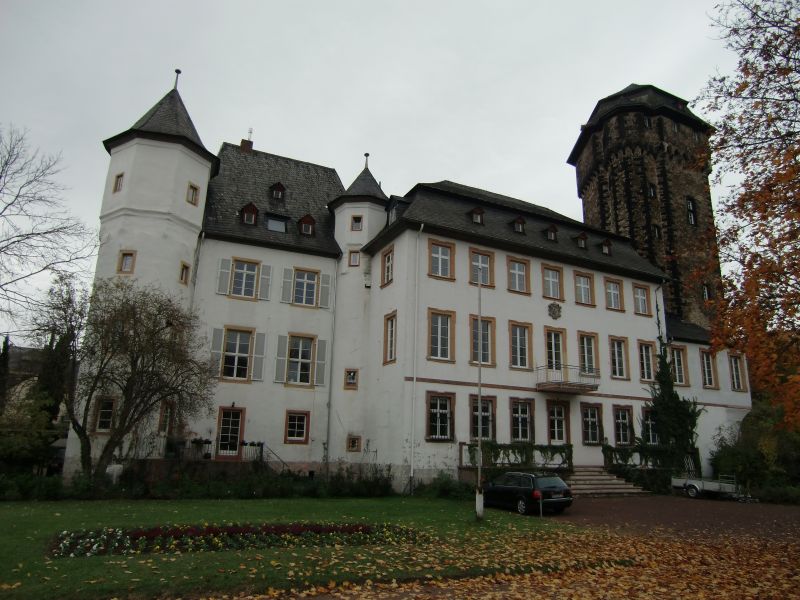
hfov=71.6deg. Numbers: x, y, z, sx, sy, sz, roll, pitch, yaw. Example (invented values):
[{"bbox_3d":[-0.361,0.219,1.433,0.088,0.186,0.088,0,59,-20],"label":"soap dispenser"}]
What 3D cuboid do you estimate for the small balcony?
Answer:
[{"bbox_3d":[8.877,4.301,29.730,2.750,1.220,1.500,9,-15,-25],"label":"small balcony"}]

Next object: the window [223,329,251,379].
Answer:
[{"bbox_3d":[-8.319,2.763,28.356,1.258,2.587,0.200,8,-15,-25],"label":"window"}]

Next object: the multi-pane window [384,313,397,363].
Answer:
[{"bbox_3d":[-0.508,2.009,29.613,0.200,2.500,1.280,9,-15,-25],"label":"multi-pane window"}]

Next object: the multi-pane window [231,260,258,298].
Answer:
[{"bbox_3d":[-8.712,-1.150,31.121,1.356,1.990,0.180,9,-16,-27],"label":"multi-pane window"}]

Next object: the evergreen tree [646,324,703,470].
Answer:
[{"bbox_3d":[16.235,5.756,32.672,2.900,8.300,2.500,9,-15,-25],"label":"evergreen tree"}]

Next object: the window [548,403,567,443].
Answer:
[{"bbox_3d":[8.704,6.768,30.650,1.157,2.075,0.180,9,-16,-27],"label":"window"}]

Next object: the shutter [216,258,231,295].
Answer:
[{"bbox_3d":[-10.447,-1.374,33.020,0.683,2.193,0.080,8,-16,-23],"label":"shutter"}]

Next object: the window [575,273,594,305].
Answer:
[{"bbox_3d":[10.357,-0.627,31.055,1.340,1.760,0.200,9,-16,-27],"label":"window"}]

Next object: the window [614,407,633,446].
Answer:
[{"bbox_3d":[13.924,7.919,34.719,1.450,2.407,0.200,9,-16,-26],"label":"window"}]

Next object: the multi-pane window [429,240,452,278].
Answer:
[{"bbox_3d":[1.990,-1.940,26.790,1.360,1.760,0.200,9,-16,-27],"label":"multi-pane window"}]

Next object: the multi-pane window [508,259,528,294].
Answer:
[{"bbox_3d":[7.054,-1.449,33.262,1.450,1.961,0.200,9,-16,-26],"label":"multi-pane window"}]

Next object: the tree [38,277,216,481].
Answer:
[{"bbox_3d":[-11.990,3.545,24.378,7.000,9.025,6.600,8,-16,-25],"label":"tree"}]

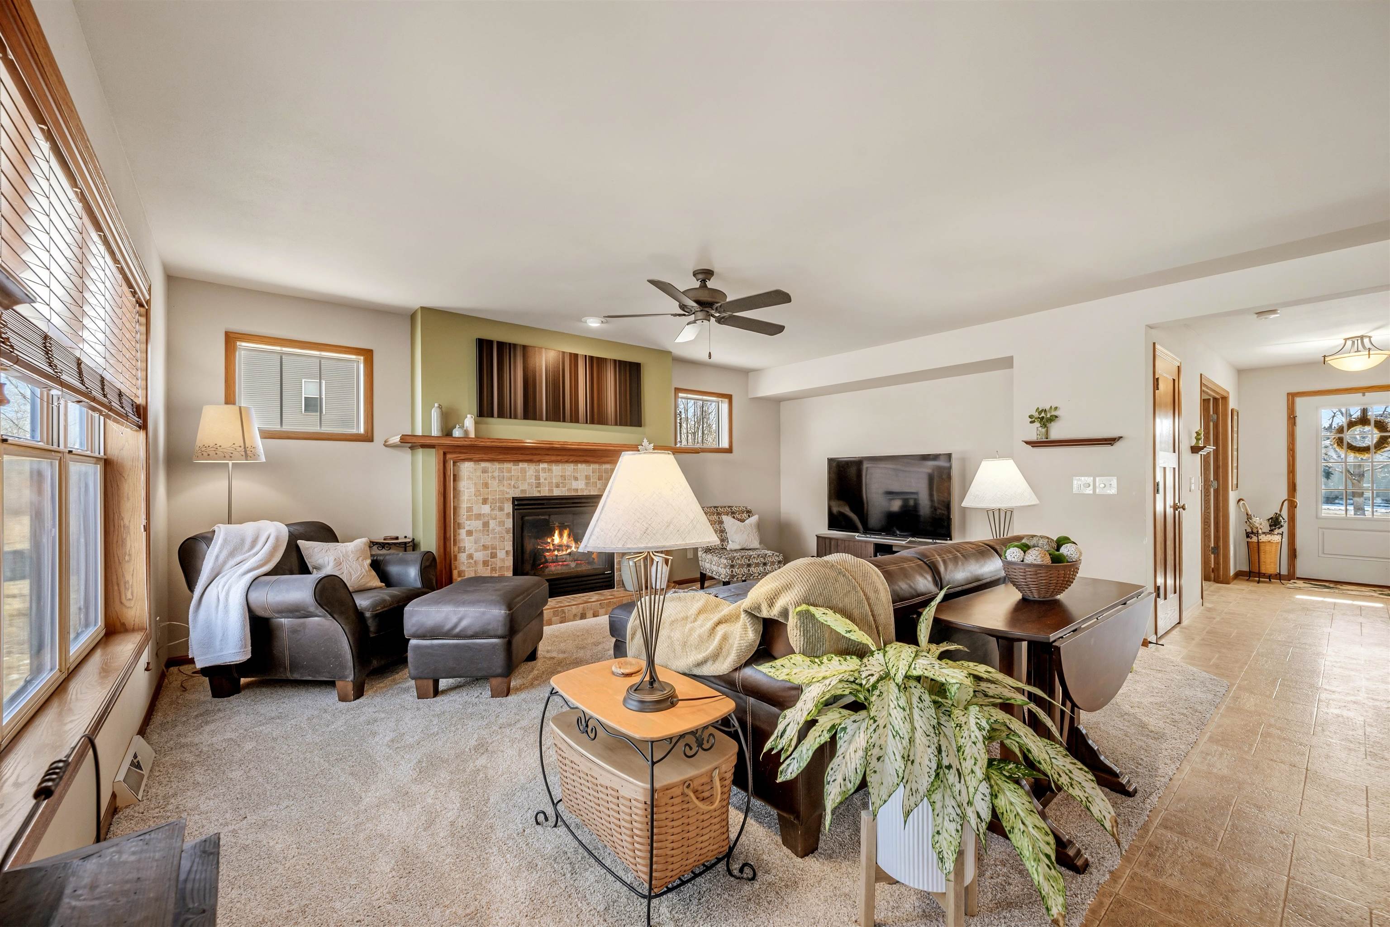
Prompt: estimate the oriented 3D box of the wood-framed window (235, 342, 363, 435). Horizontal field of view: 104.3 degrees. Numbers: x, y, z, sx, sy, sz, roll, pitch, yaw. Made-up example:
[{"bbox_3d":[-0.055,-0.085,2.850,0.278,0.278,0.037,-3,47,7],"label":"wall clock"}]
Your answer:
[{"bbox_3d":[-2.822,-0.519,3.886,0.770,0.610,0.090,0,-1,-40],"label":"wood-framed window"}]

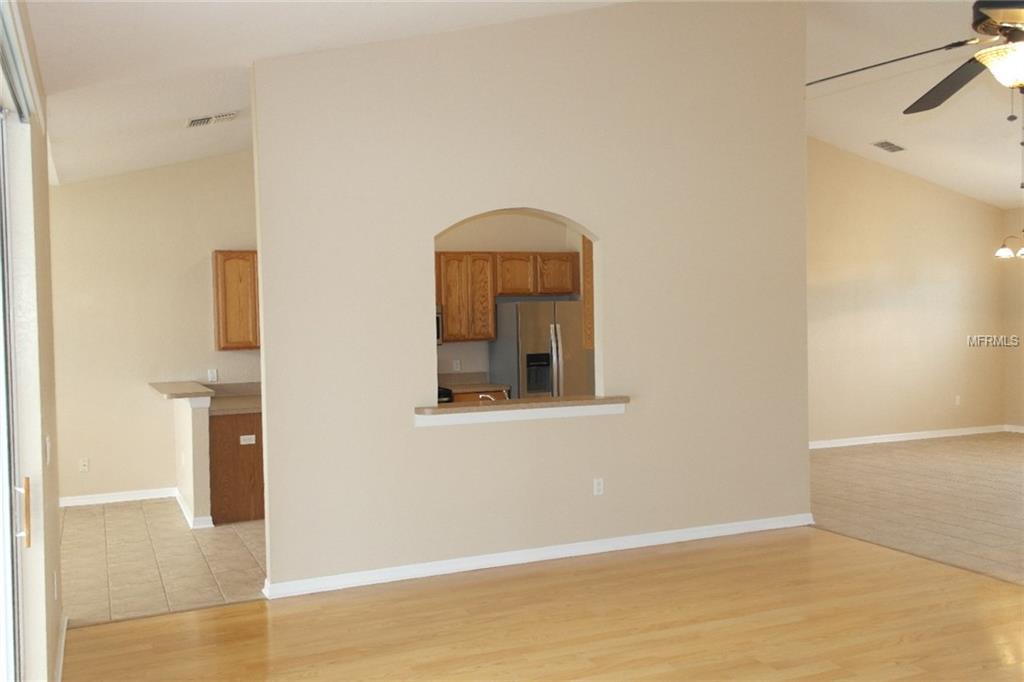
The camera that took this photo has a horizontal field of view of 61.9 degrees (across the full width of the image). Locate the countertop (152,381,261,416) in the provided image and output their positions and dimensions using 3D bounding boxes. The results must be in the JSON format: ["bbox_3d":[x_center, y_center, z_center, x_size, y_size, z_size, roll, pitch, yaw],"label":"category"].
[{"bbox_3d":[-2.555,0.487,7.389,0.981,0.189,1.507,-1,1,-26],"label":"countertop"}]

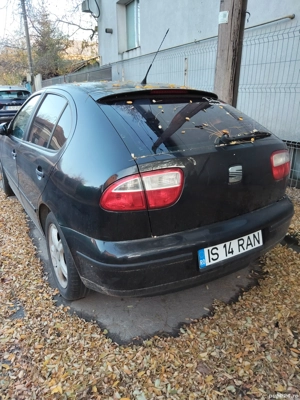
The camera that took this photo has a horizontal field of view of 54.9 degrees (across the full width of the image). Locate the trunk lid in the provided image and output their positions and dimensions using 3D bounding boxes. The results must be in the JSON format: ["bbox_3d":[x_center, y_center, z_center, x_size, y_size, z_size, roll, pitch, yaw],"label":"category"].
[{"bbox_3d":[0.283,-0.338,1.819,1.120,0.700,0.695,-12,23,-30],"label":"trunk lid"}]

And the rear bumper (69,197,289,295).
[{"bbox_3d":[0.371,0.195,1.869,1.690,0.390,0.505,-12,23,-30],"label":"rear bumper"}]

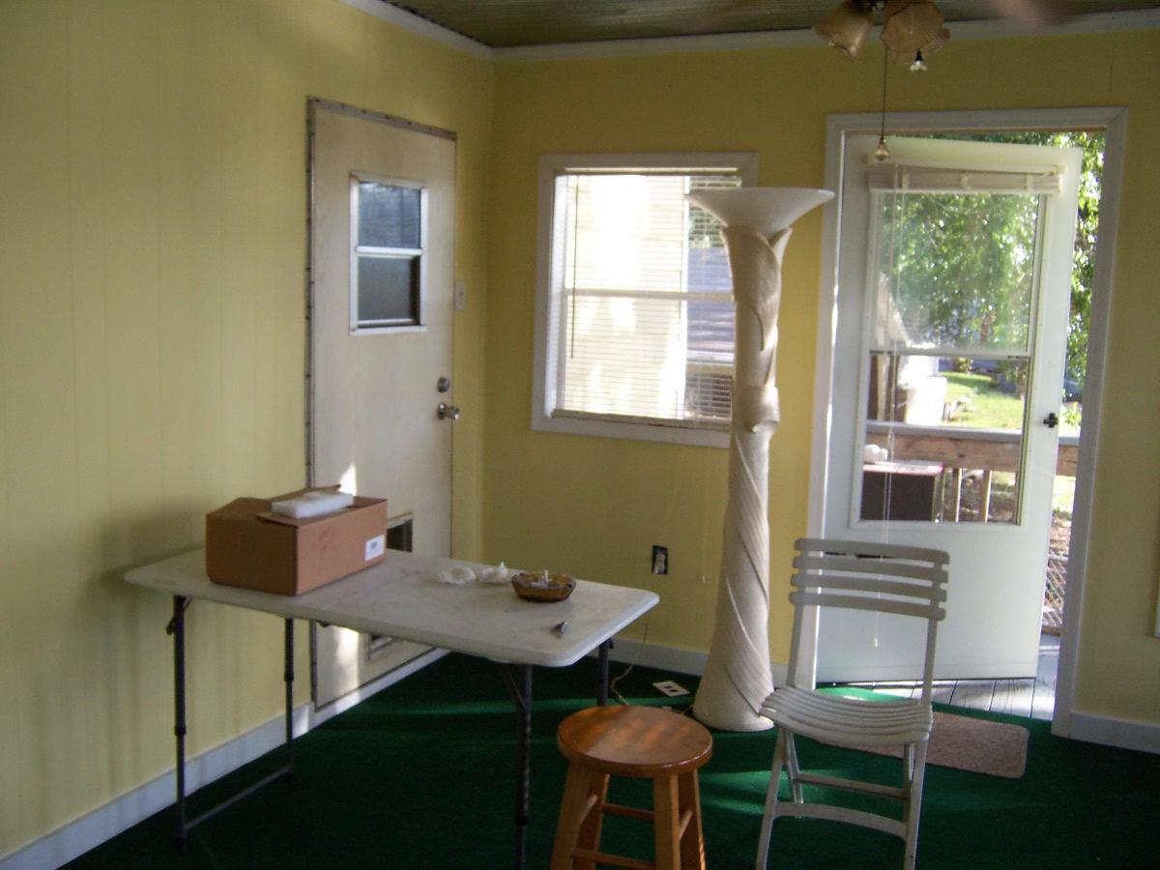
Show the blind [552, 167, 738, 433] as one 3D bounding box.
[{"bbox_3d":[0.243,-0.519,4.207,0.745,0.958,0.050,5,9,24],"label":"blind"}]

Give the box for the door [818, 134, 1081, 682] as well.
[{"bbox_3d":[1.343,-0.053,4.048,0.880,2.000,0.060,1,8,-7],"label":"door"}]

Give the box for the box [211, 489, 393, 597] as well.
[{"bbox_3d":[-0.729,0.261,2.867,0.284,0.188,0.378,5,9,24],"label":"box"}]

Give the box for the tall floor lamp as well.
[{"bbox_3d":[0.567,0.098,3.737,0.483,1.789,0.483,5,9,24],"label":"tall floor lamp"}]

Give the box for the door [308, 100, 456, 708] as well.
[{"bbox_3d":[-0.687,-0.106,3.901,0.060,1.950,0.880,5,9,24],"label":"door"}]

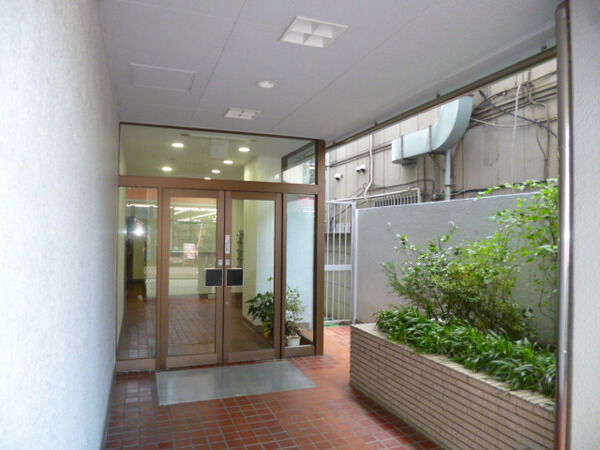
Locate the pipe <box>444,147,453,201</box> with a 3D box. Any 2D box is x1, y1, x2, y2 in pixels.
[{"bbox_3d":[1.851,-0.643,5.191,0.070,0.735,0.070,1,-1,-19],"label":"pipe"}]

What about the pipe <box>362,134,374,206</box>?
[{"bbox_3d":[1.191,-0.949,7.181,0.080,1.274,0.200,1,-1,-19],"label":"pipe"}]

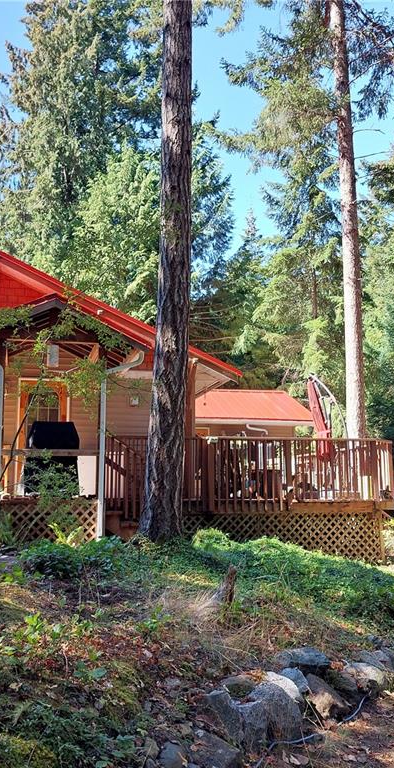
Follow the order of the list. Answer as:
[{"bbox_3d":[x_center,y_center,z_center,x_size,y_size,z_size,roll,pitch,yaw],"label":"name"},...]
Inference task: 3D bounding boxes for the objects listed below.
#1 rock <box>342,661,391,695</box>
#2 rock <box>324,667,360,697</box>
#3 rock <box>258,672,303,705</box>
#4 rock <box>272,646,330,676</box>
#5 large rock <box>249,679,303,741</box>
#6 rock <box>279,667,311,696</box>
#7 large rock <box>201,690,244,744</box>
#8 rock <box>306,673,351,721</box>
[{"bbox_3d":[1.179,2.062,4.970,0.330,0.230,0.270,-2,-8,12],"label":"rock"},{"bbox_3d":[1.003,2.073,4.930,0.250,0.190,0.240,-2,-8,11],"label":"rock"},{"bbox_3d":[0.523,1.921,4.450,0.290,0.220,0.250,-2,-8,6],"label":"rock"},{"bbox_3d":[0.736,1.981,5.050,0.400,0.180,0.280,-2,-8,8],"label":"rock"},{"bbox_3d":[0.475,1.944,4.240,0.330,0.330,0.270,-1,-8,6],"label":"large rock"},{"bbox_3d":[0.649,1.968,4.680,0.220,0.200,0.200,-2,-8,7],"label":"rock"},{"bbox_3d":[0.153,1.996,4.250,0.250,0.290,0.230,-1,-8,2],"label":"large rock"},{"bbox_3d":[0.852,2.031,4.600,0.270,0.250,0.290,-2,-8,10],"label":"rock"}]

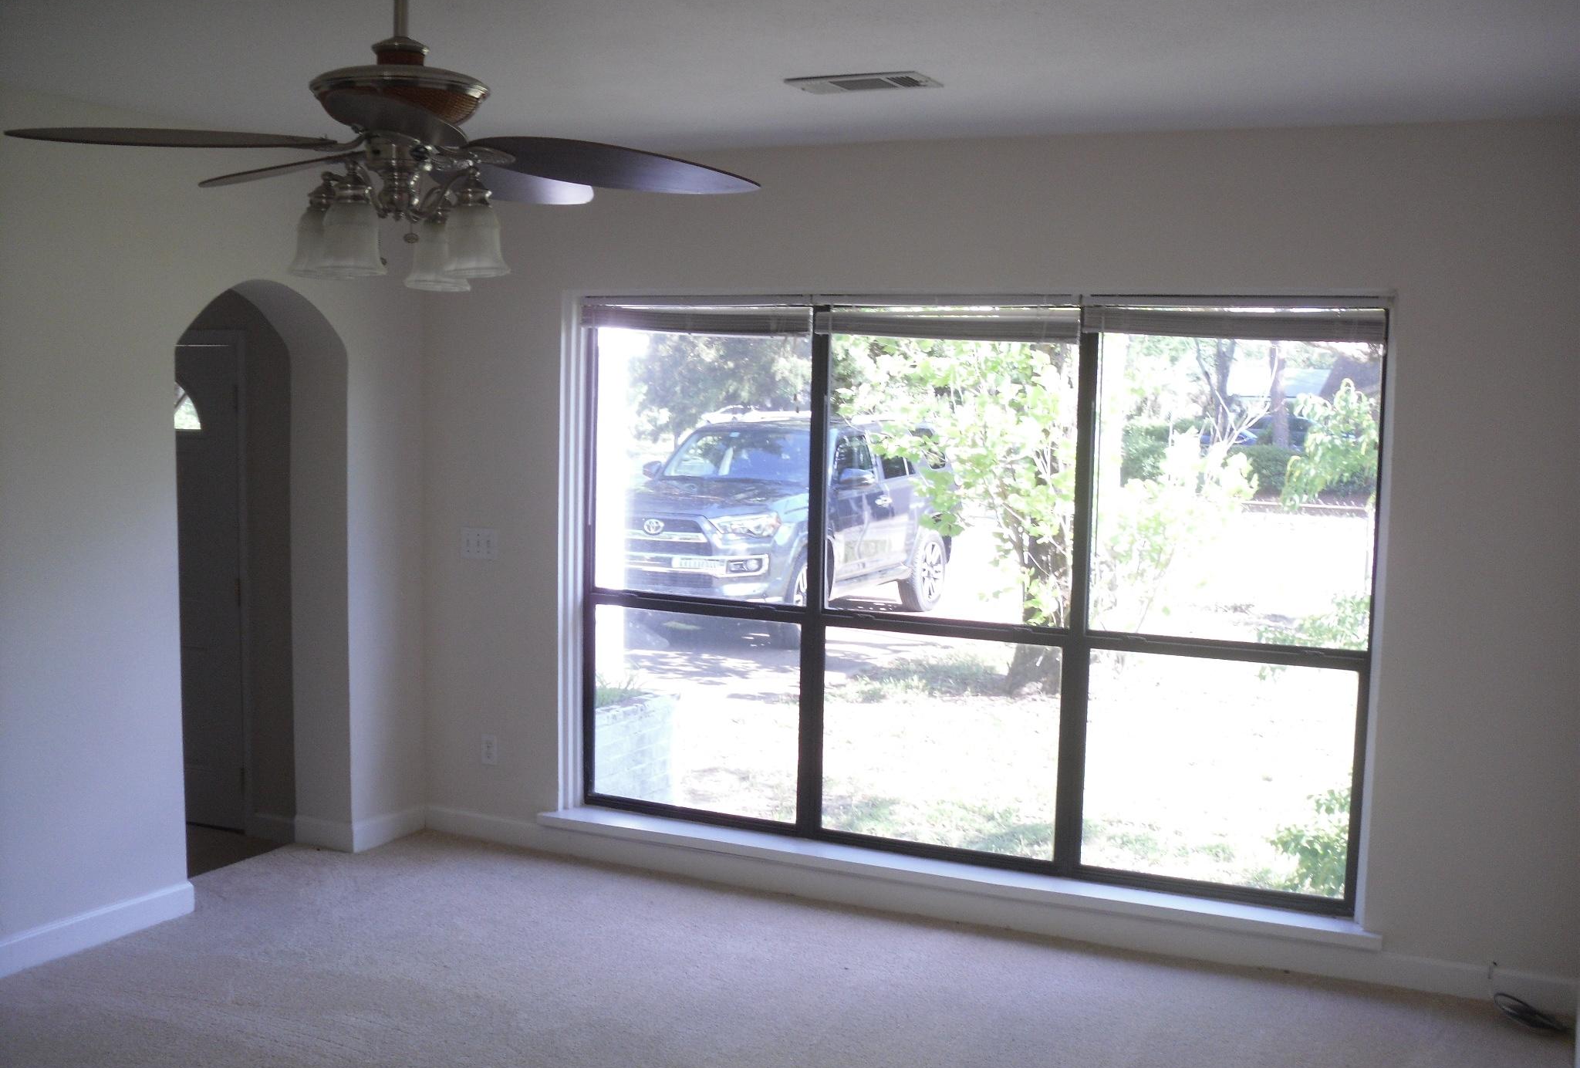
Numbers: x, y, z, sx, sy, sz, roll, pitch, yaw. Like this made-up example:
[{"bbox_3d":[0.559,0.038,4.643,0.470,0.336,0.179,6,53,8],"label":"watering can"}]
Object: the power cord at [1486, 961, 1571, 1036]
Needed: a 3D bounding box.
[{"bbox_3d":[1.984,1.243,4.293,0.210,0.115,0.150,4,6,25],"label":"power cord"}]

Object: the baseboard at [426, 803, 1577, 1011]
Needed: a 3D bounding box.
[{"bbox_3d":[0.377,1.151,5.126,3.900,0.095,0.020,4,6,25],"label":"baseboard"}]

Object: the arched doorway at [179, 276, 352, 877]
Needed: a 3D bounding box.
[{"bbox_3d":[-1.798,0.159,5.252,0.260,1.980,0.790,4,6,25],"label":"arched doorway"}]

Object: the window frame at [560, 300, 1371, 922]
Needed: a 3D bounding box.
[{"bbox_3d":[0.463,0.146,5.138,2.660,1.790,0.100,4,6,25],"label":"window frame"}]

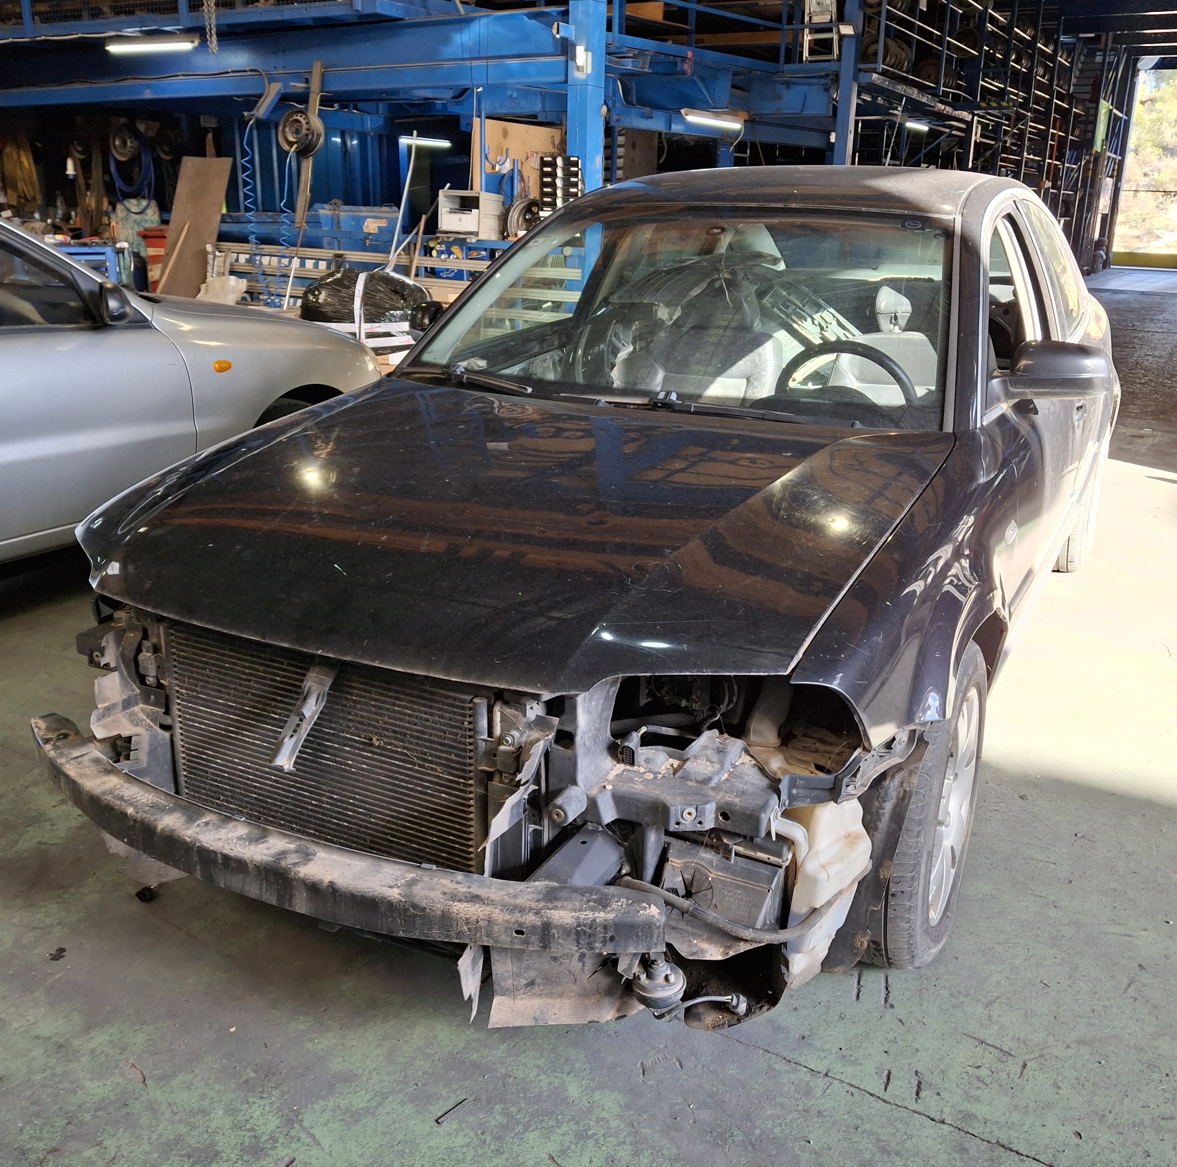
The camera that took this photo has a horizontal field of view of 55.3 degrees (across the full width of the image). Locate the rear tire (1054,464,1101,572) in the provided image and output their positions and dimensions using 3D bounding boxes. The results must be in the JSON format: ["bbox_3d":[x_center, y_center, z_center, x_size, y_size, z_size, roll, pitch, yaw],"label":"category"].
[{"bbox_3d":[1.873,-0.355,4.360,0.210,0.630,0.630,10,21,27],"label":"rear tire"}]

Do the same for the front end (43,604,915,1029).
[{"bbox_3d":[-0.332,0.330,1.903,1.500,0.520,0.550,10,21,27],"label":"front end"}]

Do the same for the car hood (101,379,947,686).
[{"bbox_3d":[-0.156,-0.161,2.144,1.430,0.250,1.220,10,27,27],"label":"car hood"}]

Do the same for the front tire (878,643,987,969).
[{"bbox_3d":[0.583,0.393,2.109,0.210,0.625,0.625,9,21,25],"label":"front tire"}]

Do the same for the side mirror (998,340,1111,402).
[{"bbox_3d":[1.050,-0.475,2.514,0.230,0.150,0.140,10,21,27],"label":"side mirror"}]

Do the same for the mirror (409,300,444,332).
[{"bbox_3d":[-0.428,-0.741,3.268,0.215,0.145,0.140,10,21,27],"label":"mirror"}]

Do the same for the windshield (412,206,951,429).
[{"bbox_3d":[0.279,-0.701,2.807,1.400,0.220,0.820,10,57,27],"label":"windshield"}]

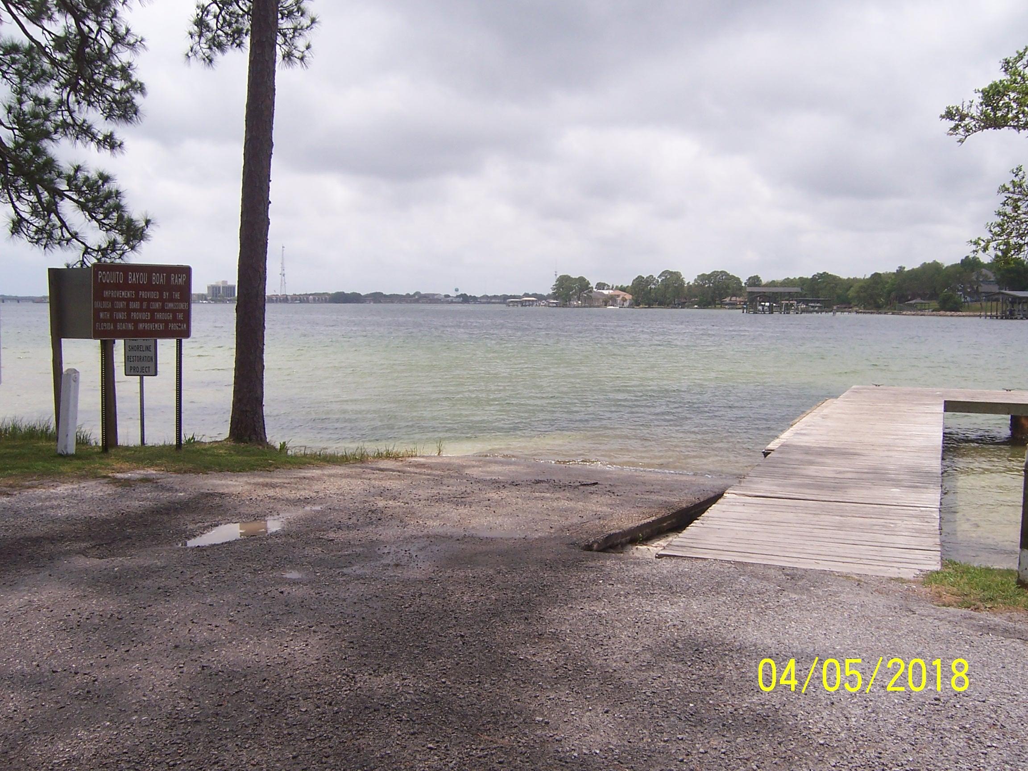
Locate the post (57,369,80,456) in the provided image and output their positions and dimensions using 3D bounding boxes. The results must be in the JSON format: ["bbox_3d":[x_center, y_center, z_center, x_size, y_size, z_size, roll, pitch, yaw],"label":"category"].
[{"bbox_3d":[-5.254,0.311,11.576,0.134,1.000,0.134,5,3,15],"label":"post"}]

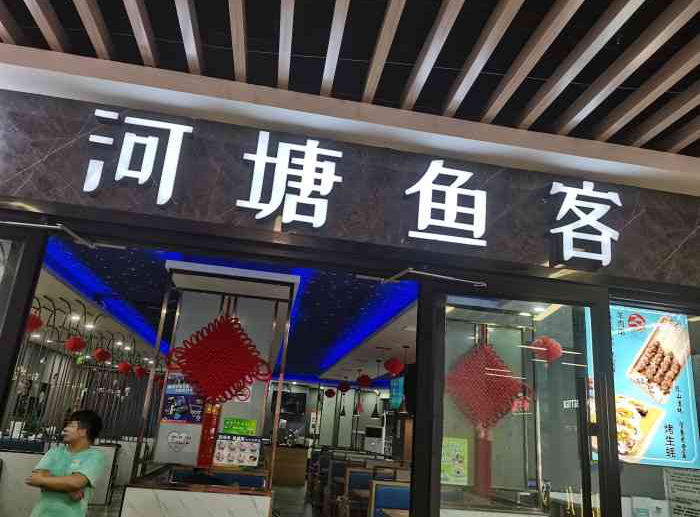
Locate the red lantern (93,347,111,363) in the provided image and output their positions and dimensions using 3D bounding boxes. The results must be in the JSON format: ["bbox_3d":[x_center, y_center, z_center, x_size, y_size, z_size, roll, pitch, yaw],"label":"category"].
[{"bbox_3d":[-3.709,1.442,8.159,0.280,0.210,0.280,7,-17,-7],"label":"red lantern"}]

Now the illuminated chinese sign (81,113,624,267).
[{"bbox_3d":[0.107,-0.348,2.973,2.947,0.500,0.080,7,-17,-7],"label":"illuminated chinese sign"}]

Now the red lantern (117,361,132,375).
[{"bbox_3d":[-3.908,1.891,9.472,0.280,0.210,0.280,7,-17,-7],"label":"red lantern"}]

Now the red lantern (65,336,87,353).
[{"bbox_3d":[-3.483,1.091,6.928,0.280,0.210,0.280,7,-17,-7],"label":"red lantern"}]

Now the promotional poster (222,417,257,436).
[{"bbox_3d":[-1.129,1.734,5.636,0.342,0.153,0.010,7,-17,-7],"label":"promotional poster"}]

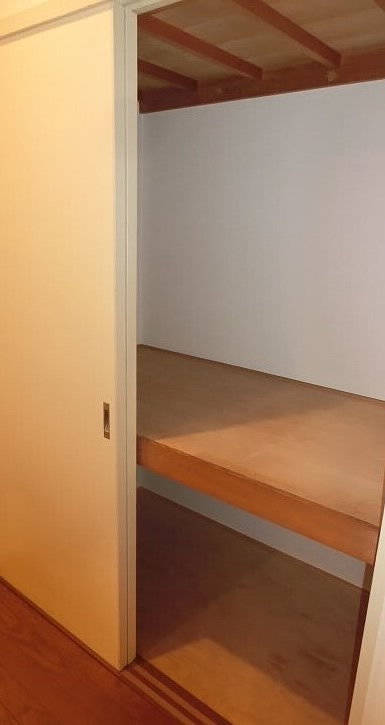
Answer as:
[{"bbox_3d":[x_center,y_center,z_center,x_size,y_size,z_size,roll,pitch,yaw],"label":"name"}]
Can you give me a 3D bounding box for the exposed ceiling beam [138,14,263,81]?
[{"bbox_3d":[0.018,-0.972,1.553,0.045,0.036,0.699,14,19,36],"label":"exposed ceiling beam"}]

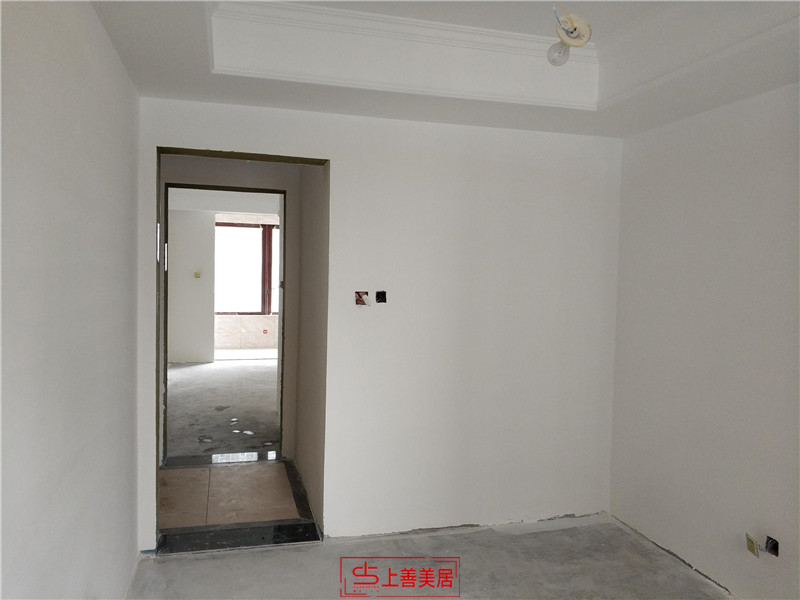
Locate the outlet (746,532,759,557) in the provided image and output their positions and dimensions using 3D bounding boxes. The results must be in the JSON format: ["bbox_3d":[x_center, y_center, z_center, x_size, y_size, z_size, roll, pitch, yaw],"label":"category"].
[{"bbox_3d":[1.661,1.153,2.931,0.018,0.086,0.086,-3,3,-9],"label":"outlet"}]

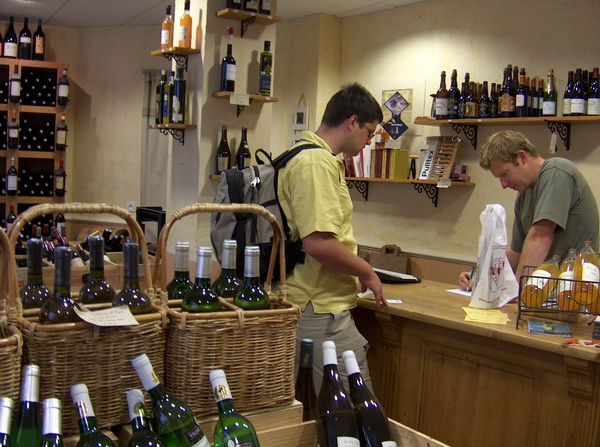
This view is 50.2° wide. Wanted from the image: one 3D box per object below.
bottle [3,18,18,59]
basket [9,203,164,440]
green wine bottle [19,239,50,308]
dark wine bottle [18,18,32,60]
[{"bbox_3d":[-2.319,-1.494,5.150,0.103,0.331,0.103,2,4,-15],"label":"bottle"},{"bbox_3d":[-0.443,0.171,1.313,0.270,0.420,0.225,0,6,-34],"label":"basket"},{"bbox_3d":[-0.541,0.183,1.302,0.077,0.305,0.077,3,5,0],"label":"green wine bottle"},{"bbox_3d":[-2.215,-1.491,5.180,0.095,0.336,0.095,2,4,-15],"label":"dark wine bottle"}]

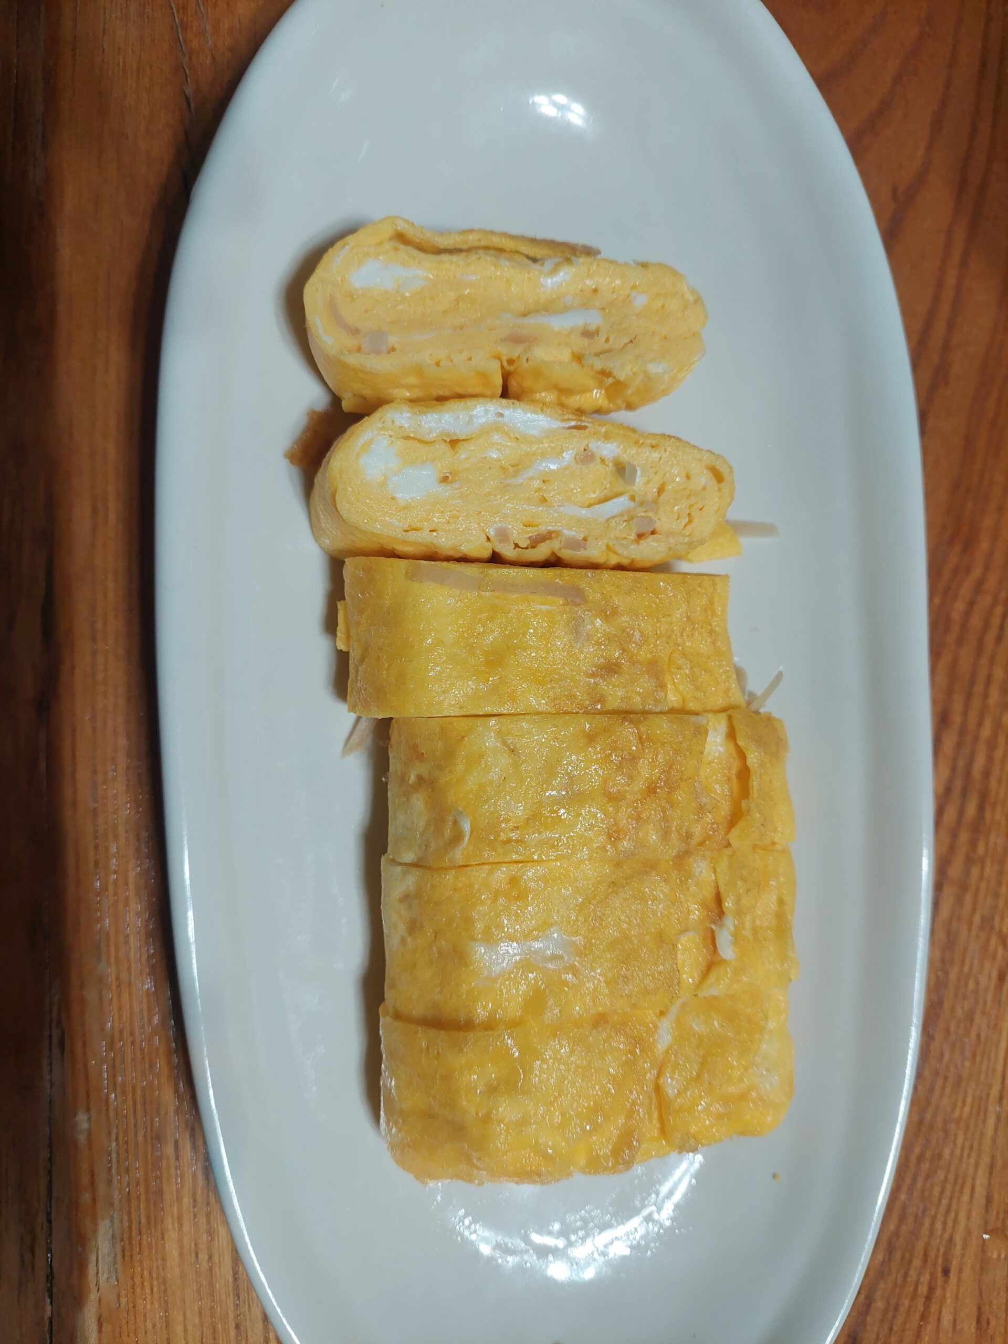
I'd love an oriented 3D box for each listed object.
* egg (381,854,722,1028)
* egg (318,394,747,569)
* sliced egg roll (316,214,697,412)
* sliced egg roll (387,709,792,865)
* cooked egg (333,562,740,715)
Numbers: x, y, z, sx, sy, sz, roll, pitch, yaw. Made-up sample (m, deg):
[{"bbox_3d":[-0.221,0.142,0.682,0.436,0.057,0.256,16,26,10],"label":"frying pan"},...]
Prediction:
[{"bbox_3d":[0.016,0.059,0.209,0.085,0.029,0.029,-2,90,-3],"label":"egg"},{"bbox_3d":[0.003,-0.040,0.207,0.088,0.031,0.027,7,90,-3],"label":"egg"},{"bbox_3d":[0.000,-0.078,0.207,0.083,0.030,0.028,7,90,-3],"label":"sliced egg roll"},{"bbox_3d":[0.019,0.025,0.209,0.089,0.029,0.030,-2,90,-3],"label":"sliced egg roll"},{"bbox_3d":[0.009,-0.007,0.208,0.088,0.029,0.032,2,90,-3],"label":"cooked egg"}]

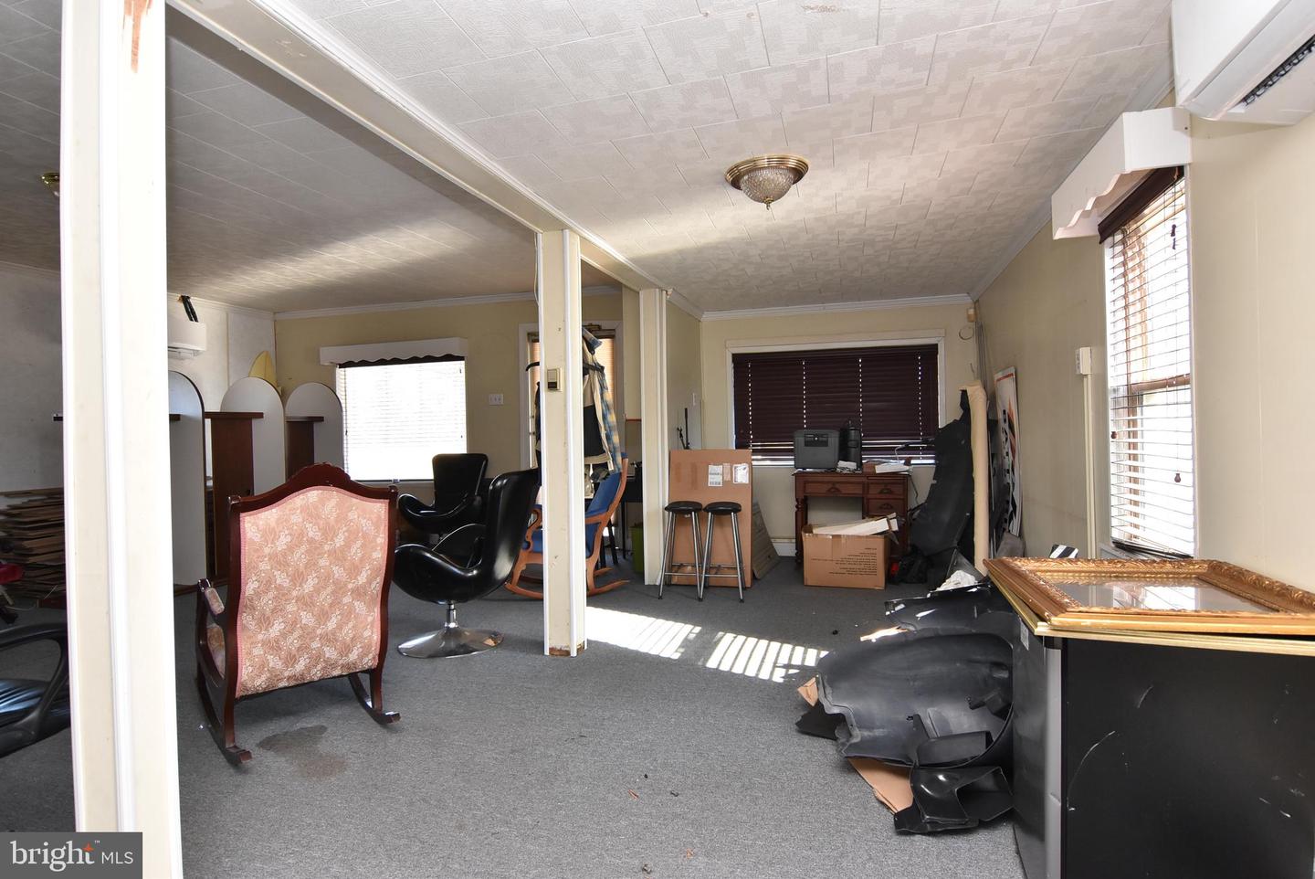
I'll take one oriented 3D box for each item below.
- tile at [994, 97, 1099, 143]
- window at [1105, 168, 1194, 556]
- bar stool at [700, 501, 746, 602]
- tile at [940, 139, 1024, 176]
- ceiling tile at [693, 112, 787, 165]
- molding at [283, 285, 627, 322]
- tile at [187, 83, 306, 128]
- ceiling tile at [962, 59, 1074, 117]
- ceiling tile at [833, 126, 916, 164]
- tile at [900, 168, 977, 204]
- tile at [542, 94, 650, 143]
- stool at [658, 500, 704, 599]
[{"bbox_3d":[1.432,-1.173,2.422,0.305,0.018,0.300,-2,0,15],"label":"tile"},{"bbox_3d":[1.763,-0.229,2.401,0.060,1.300,0.680,-2,0,17],"label":"window"},{"bbox_3d":[0.441,0.765,4.570,0.285,0.650,0.310,-1,0,7],"label":"bar stool"},{"bbox_3d":[1.375,-1.182,2.776,0.305,0.015,0.305,-2,0,16],"label":"tile"},{"bbox_3d":[0.315,-1.136,2.454,0.305,0.015,0.305,-2,0,16],"label":"ceiling tile"},{"bbox_3d":[-1.801,-1.071,5.271,3.120,0.080,0.070,-1,1,16],"label":"molding"},{"bbox_3d":[-1.754,-1.443,2.832,0.295,0.020,0.305,-2,0,13],"label":"tile"},{"bbox_3d":[1.193,-1.162,2.185,0.305,0.018,0.300,-2,0,15],"label":"ceiling tile"},{"bbox_3d":[0.845,-1.147,2.580,0.305,0.018,0.300,-2,0,15],"label":"ceiling tile"},{"bbox_3d":[1.303,-1.168,3.058,0.305,0.018,0.300,-2,0,15],"label":"tile"},{"bbox_3d":[-0.203,-1.114,2.289,0.305,0.015,0.305,-2,0,16],"label":"tile"},{"bbox_3d":[0.184,0.775,4.726,0.300,0.650,0.300,-1,1,16],"label":"stool"}]

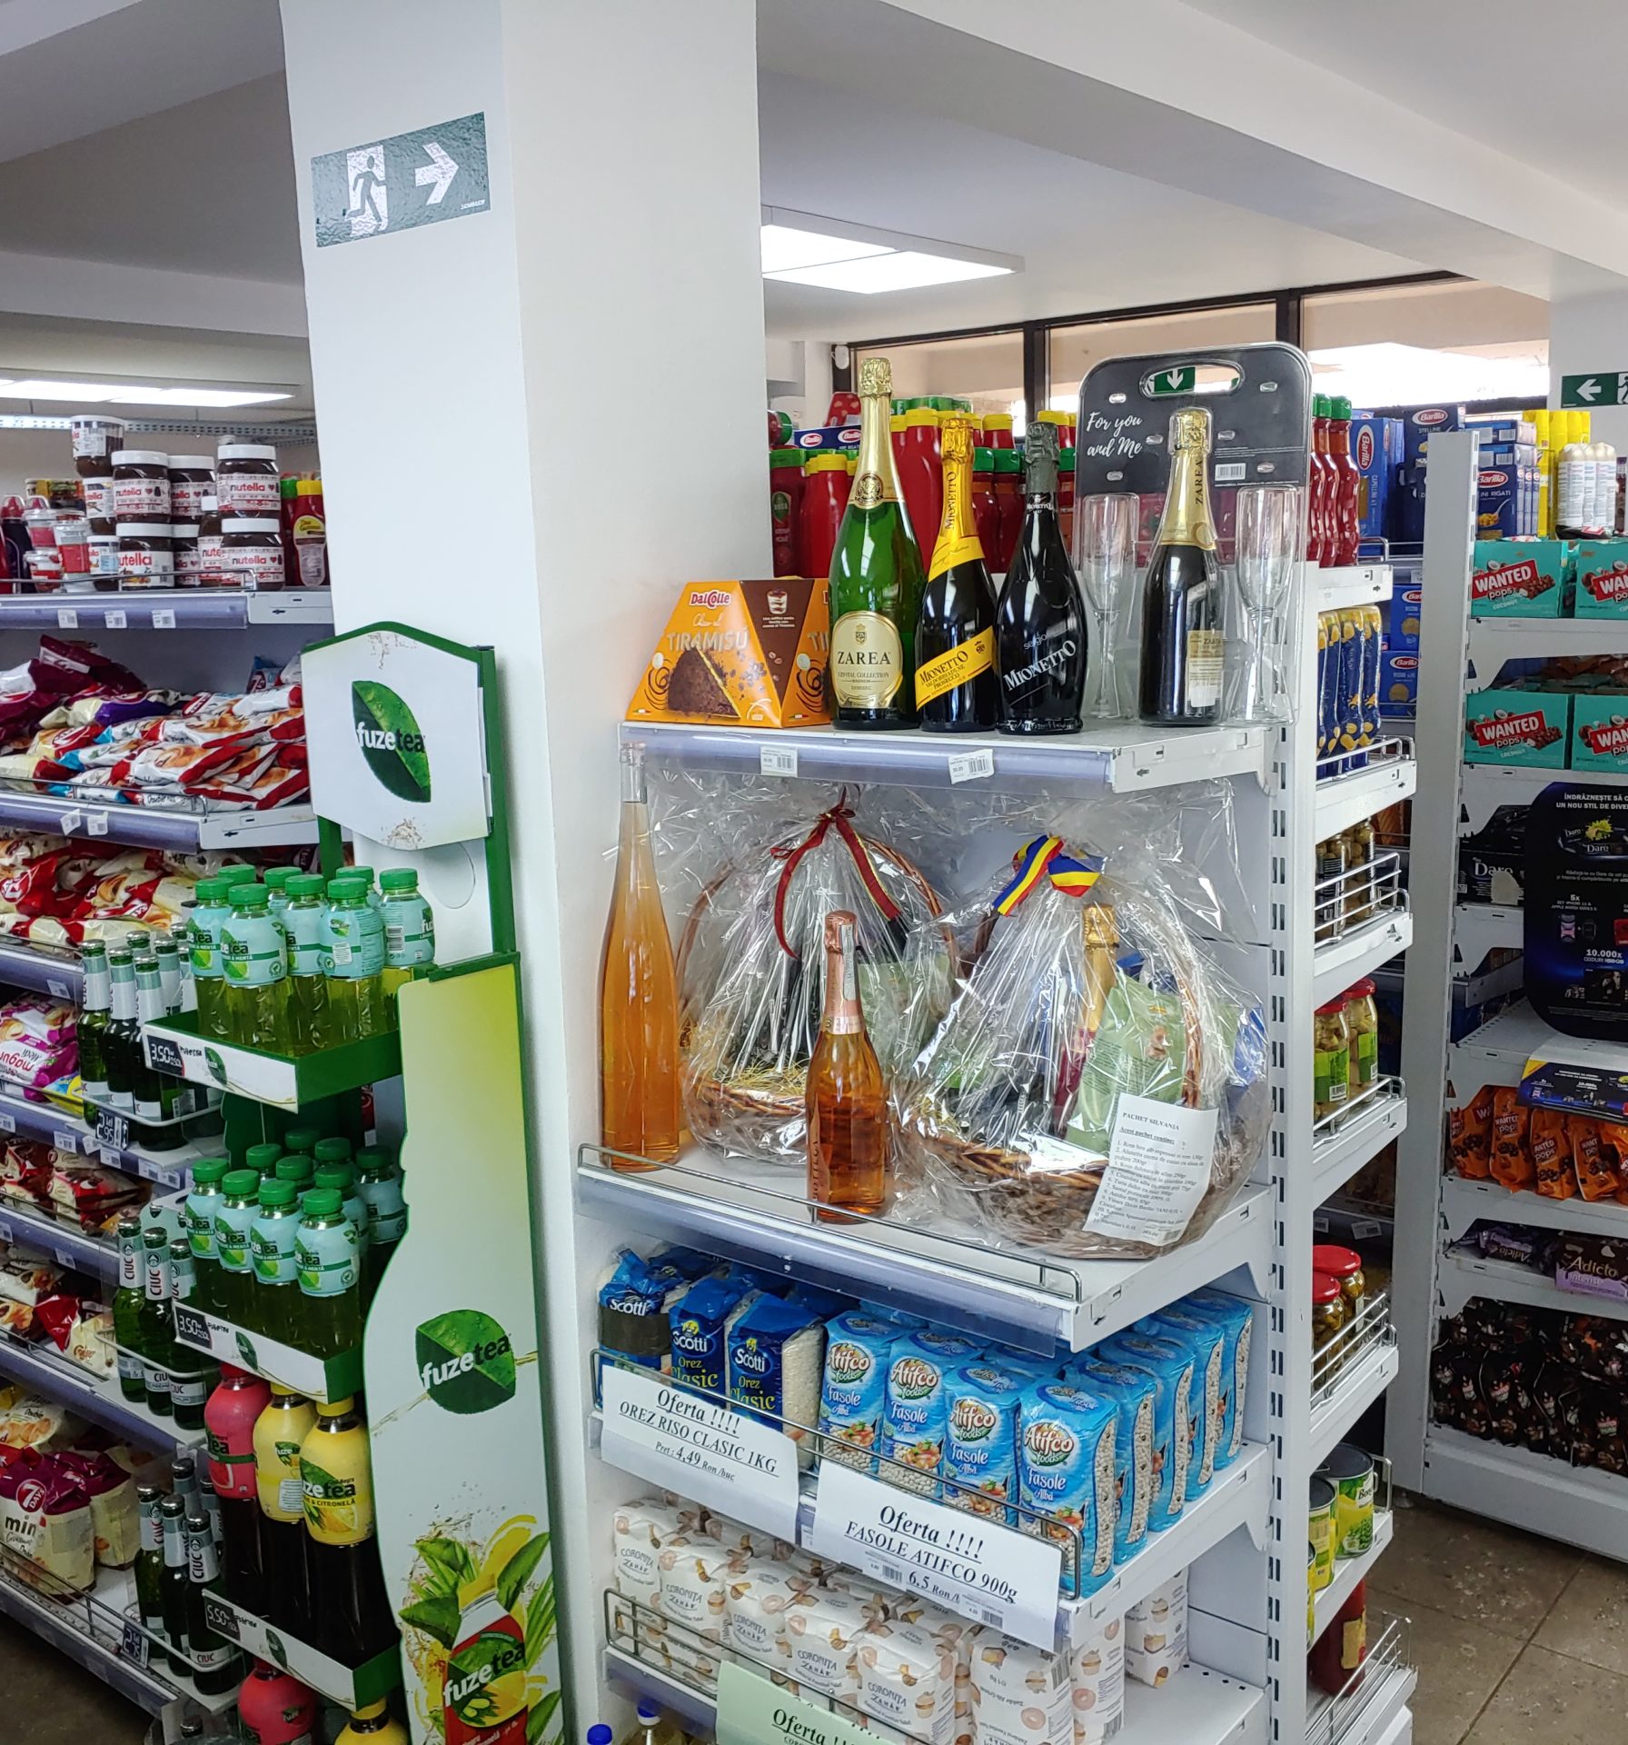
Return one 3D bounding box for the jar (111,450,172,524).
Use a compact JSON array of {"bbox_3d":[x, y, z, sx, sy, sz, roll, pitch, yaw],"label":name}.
[{"bbox_3d":[-0.995,-0.569,2.490,0.088,0.102,0.077,-7,11,-25],"label":"jar"}]

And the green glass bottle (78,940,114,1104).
[{"bbox_3d":[-0.963,0.215,2.270,0.067,0.249,0.067,5,13,36],"label":"green glass bottle"}]

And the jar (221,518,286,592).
[{"bbox_3d":[-0.790,-0.447,2.370,0.088,0.099,0.077,-7,11,-22],"label":"jar"}]

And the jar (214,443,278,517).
[{"bbox_3d":[-0.796,-0.550,2.370,0.088,0.100,0.077,-7,11,-22],"label":"jar"}]

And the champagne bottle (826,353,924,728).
[{"bbox_3d":[0.068,-0.354,1.820,0.103,0.391,0.103,0,10,12],"label":"champagne bottle"}]

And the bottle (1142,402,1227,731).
[{"bbox_3d":[0.378,-0.312,1.730,0.087,0.318,0.087,-2,10,0],"label":"bottle"}]

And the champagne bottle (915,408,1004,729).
[{"bbox_3d":[0.150,-0.309,1.745,0.089,0.317,0.089,0,11,15],"label":"champagne bottle"}]

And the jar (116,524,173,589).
[{"bbox_3d":[-0.994,-0.470,2.500,0.086,0.097,0.075,-2,10,4],"label":"jar"}]

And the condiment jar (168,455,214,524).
[{"bbox_3d":[-0.966,-0.591,2.600,0.088,0.100,0.077,-7,11,-24],"label":"condiment jar"}]

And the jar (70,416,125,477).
[{"bbox_3d":[-1.083,-0.642,2.540,0.086,0.097,0.076,4,12,32],"label":"jar"}]

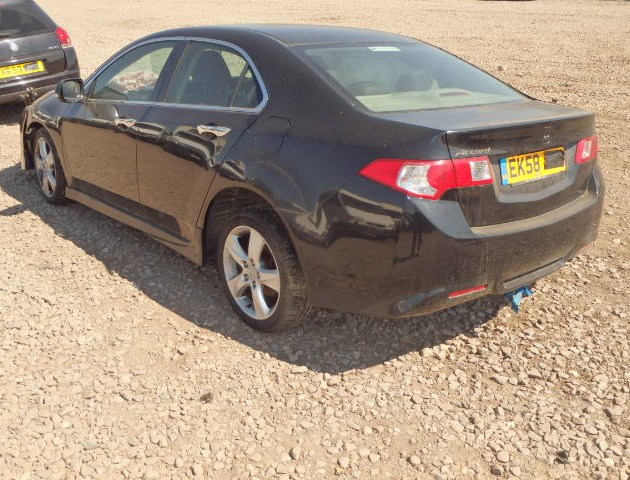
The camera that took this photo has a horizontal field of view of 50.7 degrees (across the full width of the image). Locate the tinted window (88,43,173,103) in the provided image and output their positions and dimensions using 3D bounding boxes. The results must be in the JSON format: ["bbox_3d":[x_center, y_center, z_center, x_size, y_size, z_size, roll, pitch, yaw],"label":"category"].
[{"bbox_3d":[-1.121,-1.024,4.064,0.044,0.413,0.873,27,-6,-42],"label":"tinted window"}]

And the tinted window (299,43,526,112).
[{"bbox_3d":[0.515,-0.843,3.366,1.208,0.074,0.681,-14,47,-39],"label":"tinted window"}]

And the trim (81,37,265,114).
[{"bbox_3d":[-0.853,-0.947,3.772,2.042,0.436,0.055,17,-7,47],"label":"trim"}]

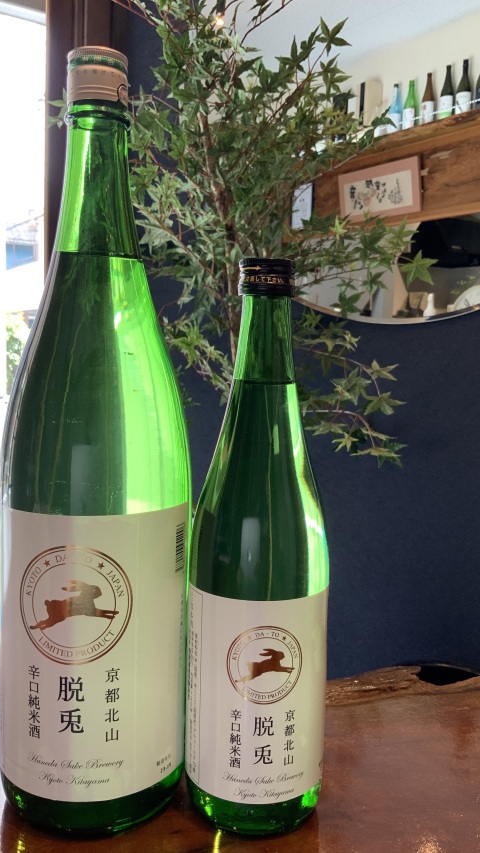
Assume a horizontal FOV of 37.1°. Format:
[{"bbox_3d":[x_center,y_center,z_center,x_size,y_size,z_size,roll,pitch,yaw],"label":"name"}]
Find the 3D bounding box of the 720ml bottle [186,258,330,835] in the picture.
[{"bbox_3d":[0.011,0.061,0.392,0.077,0.298,0.077,1,6,-7],"label":"720ml bottle"}]

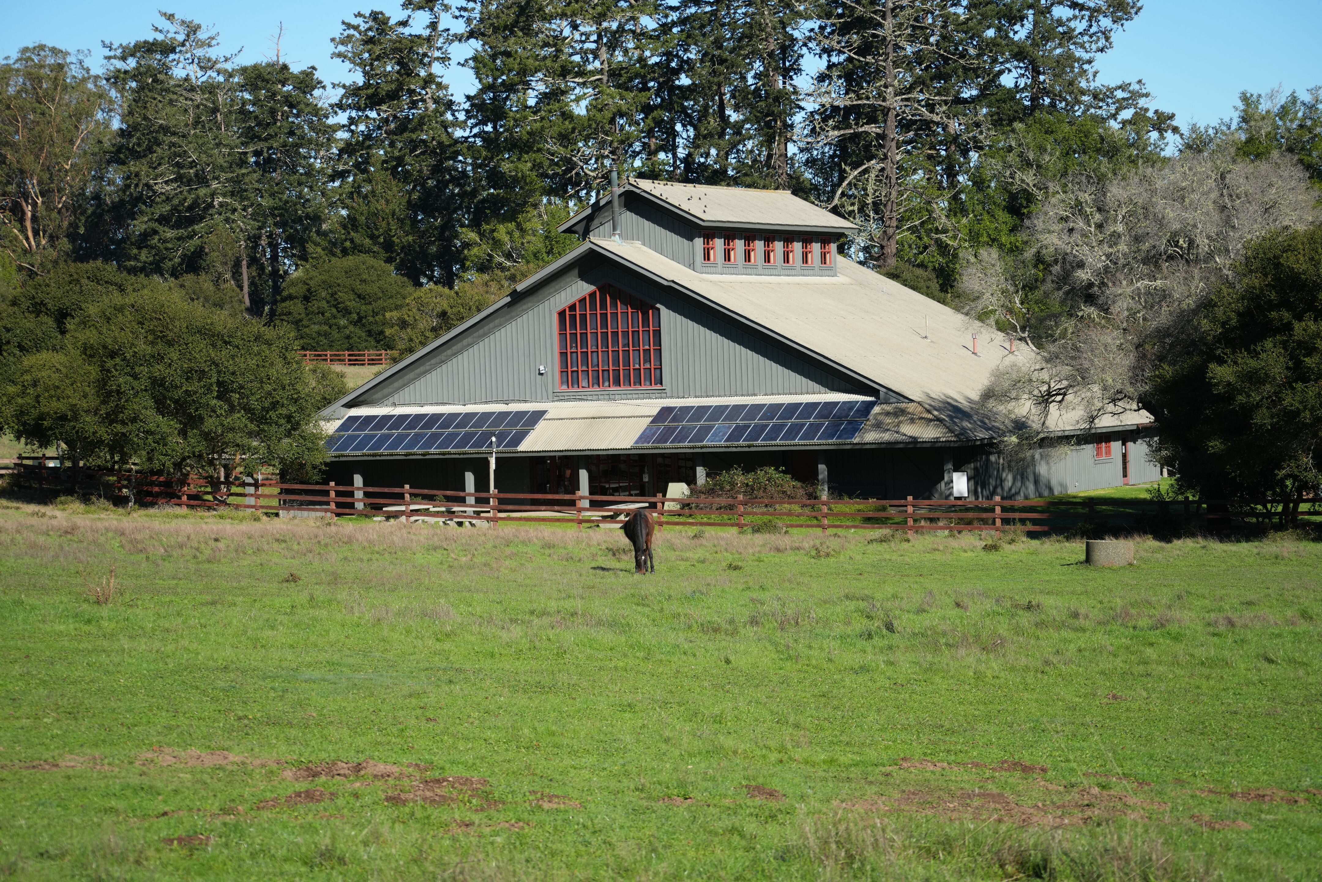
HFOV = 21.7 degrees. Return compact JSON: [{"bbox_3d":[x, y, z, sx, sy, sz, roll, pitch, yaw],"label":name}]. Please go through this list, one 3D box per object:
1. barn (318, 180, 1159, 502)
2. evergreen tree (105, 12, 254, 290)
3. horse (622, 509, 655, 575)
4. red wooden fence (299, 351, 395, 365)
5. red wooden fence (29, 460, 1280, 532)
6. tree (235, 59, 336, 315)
[{"bbox_3d":[2.317,-4.060,141.273,32.200,12.900,27.000,-1,1,25],"label":"barn"},{"bbox_3d":[-42.757,-23.555,305.000,13.000,28.000,12.500,-2,1,0],"label":"evergreen tree"},{"bbox_3d":[-0.506,2.369,82.532,0.680,1.500,2.150,-2,1,-4],"label":"horse"},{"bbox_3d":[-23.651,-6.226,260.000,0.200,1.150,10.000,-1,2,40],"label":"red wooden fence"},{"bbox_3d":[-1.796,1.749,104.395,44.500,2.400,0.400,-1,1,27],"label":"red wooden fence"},{"bbox_3d":[-32.900,-21.592,305.000,9.000,24.200,9.000,-2,1,0],"label":"tree"}]

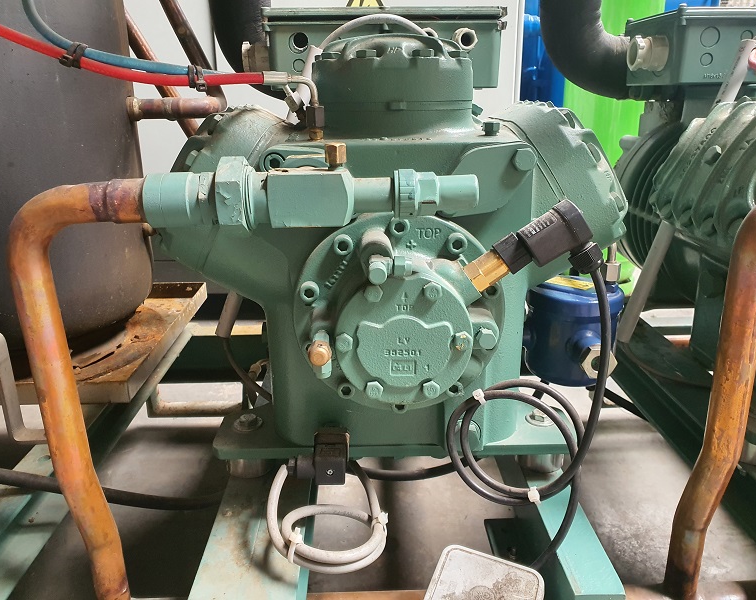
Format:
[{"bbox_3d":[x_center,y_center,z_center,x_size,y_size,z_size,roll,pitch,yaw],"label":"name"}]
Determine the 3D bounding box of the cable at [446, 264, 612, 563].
[{"bbox_3d":[0.131,0.110,0.539,0.138,0.295,0.070,-1,18,-2],"label":"cable"}]

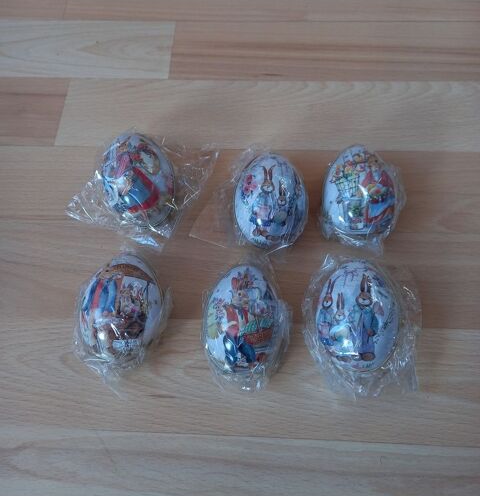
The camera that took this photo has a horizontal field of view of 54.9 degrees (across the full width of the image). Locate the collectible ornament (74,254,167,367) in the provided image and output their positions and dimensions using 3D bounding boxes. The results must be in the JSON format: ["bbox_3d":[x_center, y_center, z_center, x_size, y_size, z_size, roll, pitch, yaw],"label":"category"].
[{"bbox_3d":[-0.070,0.035,0.276,0.046,0.046,0.067,3,66,3],"label":"collectible ornament"}]

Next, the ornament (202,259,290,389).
[{"bbox_3d":[0.004,0.040,0.270,0.053,0.049,0.081,0,66,2],"label":"ornament"}]

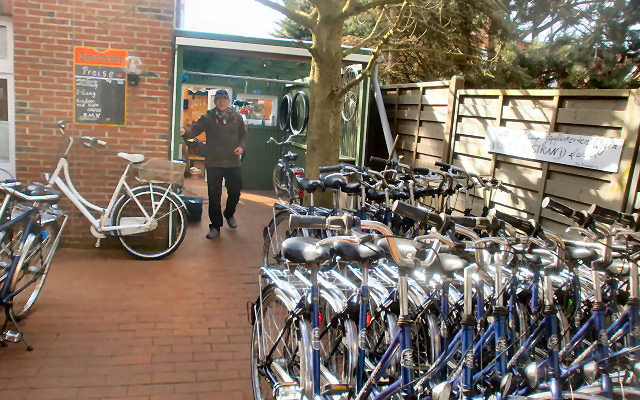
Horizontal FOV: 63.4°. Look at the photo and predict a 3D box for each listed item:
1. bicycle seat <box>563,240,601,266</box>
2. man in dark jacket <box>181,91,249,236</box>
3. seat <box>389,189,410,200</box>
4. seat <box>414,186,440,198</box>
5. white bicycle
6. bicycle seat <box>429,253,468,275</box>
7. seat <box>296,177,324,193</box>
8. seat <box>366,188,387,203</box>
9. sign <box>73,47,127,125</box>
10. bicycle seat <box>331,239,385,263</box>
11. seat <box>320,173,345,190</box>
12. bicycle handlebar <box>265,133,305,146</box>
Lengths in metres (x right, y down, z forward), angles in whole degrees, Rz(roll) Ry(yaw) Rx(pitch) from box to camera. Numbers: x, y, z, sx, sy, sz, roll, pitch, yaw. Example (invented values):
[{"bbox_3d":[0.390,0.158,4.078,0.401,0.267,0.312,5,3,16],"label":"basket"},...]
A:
[{"bbox_3d":[1.323,0.267,2.630,0.200,0.100,0.255,-2,12,-27],"label":"bicycle seat"},{"bbox_3d":[-1.239,-0.438,6.091,0.700,1.690,0.520,2,11,-7],"label":"man in dark jacket"},{"bbox_3d":[0.614,-0.043,4.050,0.200,0.100,0.255,-3,12,-31],"label":"seat"},{"bbox_3d":[0.858,-0.060,4.150,0.200,0.100,0.255,-3,12,-31],"label":"seat"},{"bbox_3d":[-2.147,-0.015,4.841,1.820,1.170,0.620,3,10,-9],"label":"white bicycle"},{"bbox_3d":[0.608,0.301,2.530,0.190,0.105,0.260,-1,11,-26],"label":"bicycle seat"},{"bbox_3d":[-0.075,-0.119,4.100,0.200,0.100,0.255,-3,12,-31],"label":"seat"},{"bbox_3d":[0.457,-0.036,4.150,0.190,0.105,0.260,0,11,-25],"label":"seat"},{"bbox_3d":[-2.164,-1.119,5.104,0.505,0.745,0.030,3,10,-9],"label":"sign"},{"bbox_3d":[0.176,0.227,2.330,0.200,0.100,0.255,-2,12,-27],"label":"bicycle seat"},{"bbox_3d":[0.111,-0.148,4.250,0.200,0.100,0.255,-3,12,-31],"label":"seat"},{"bbox_3d":[-0.479,-0.865,7.400,0.580,0.160,0.240,-6,13,-15],"label":"bicycle handlebar"}]

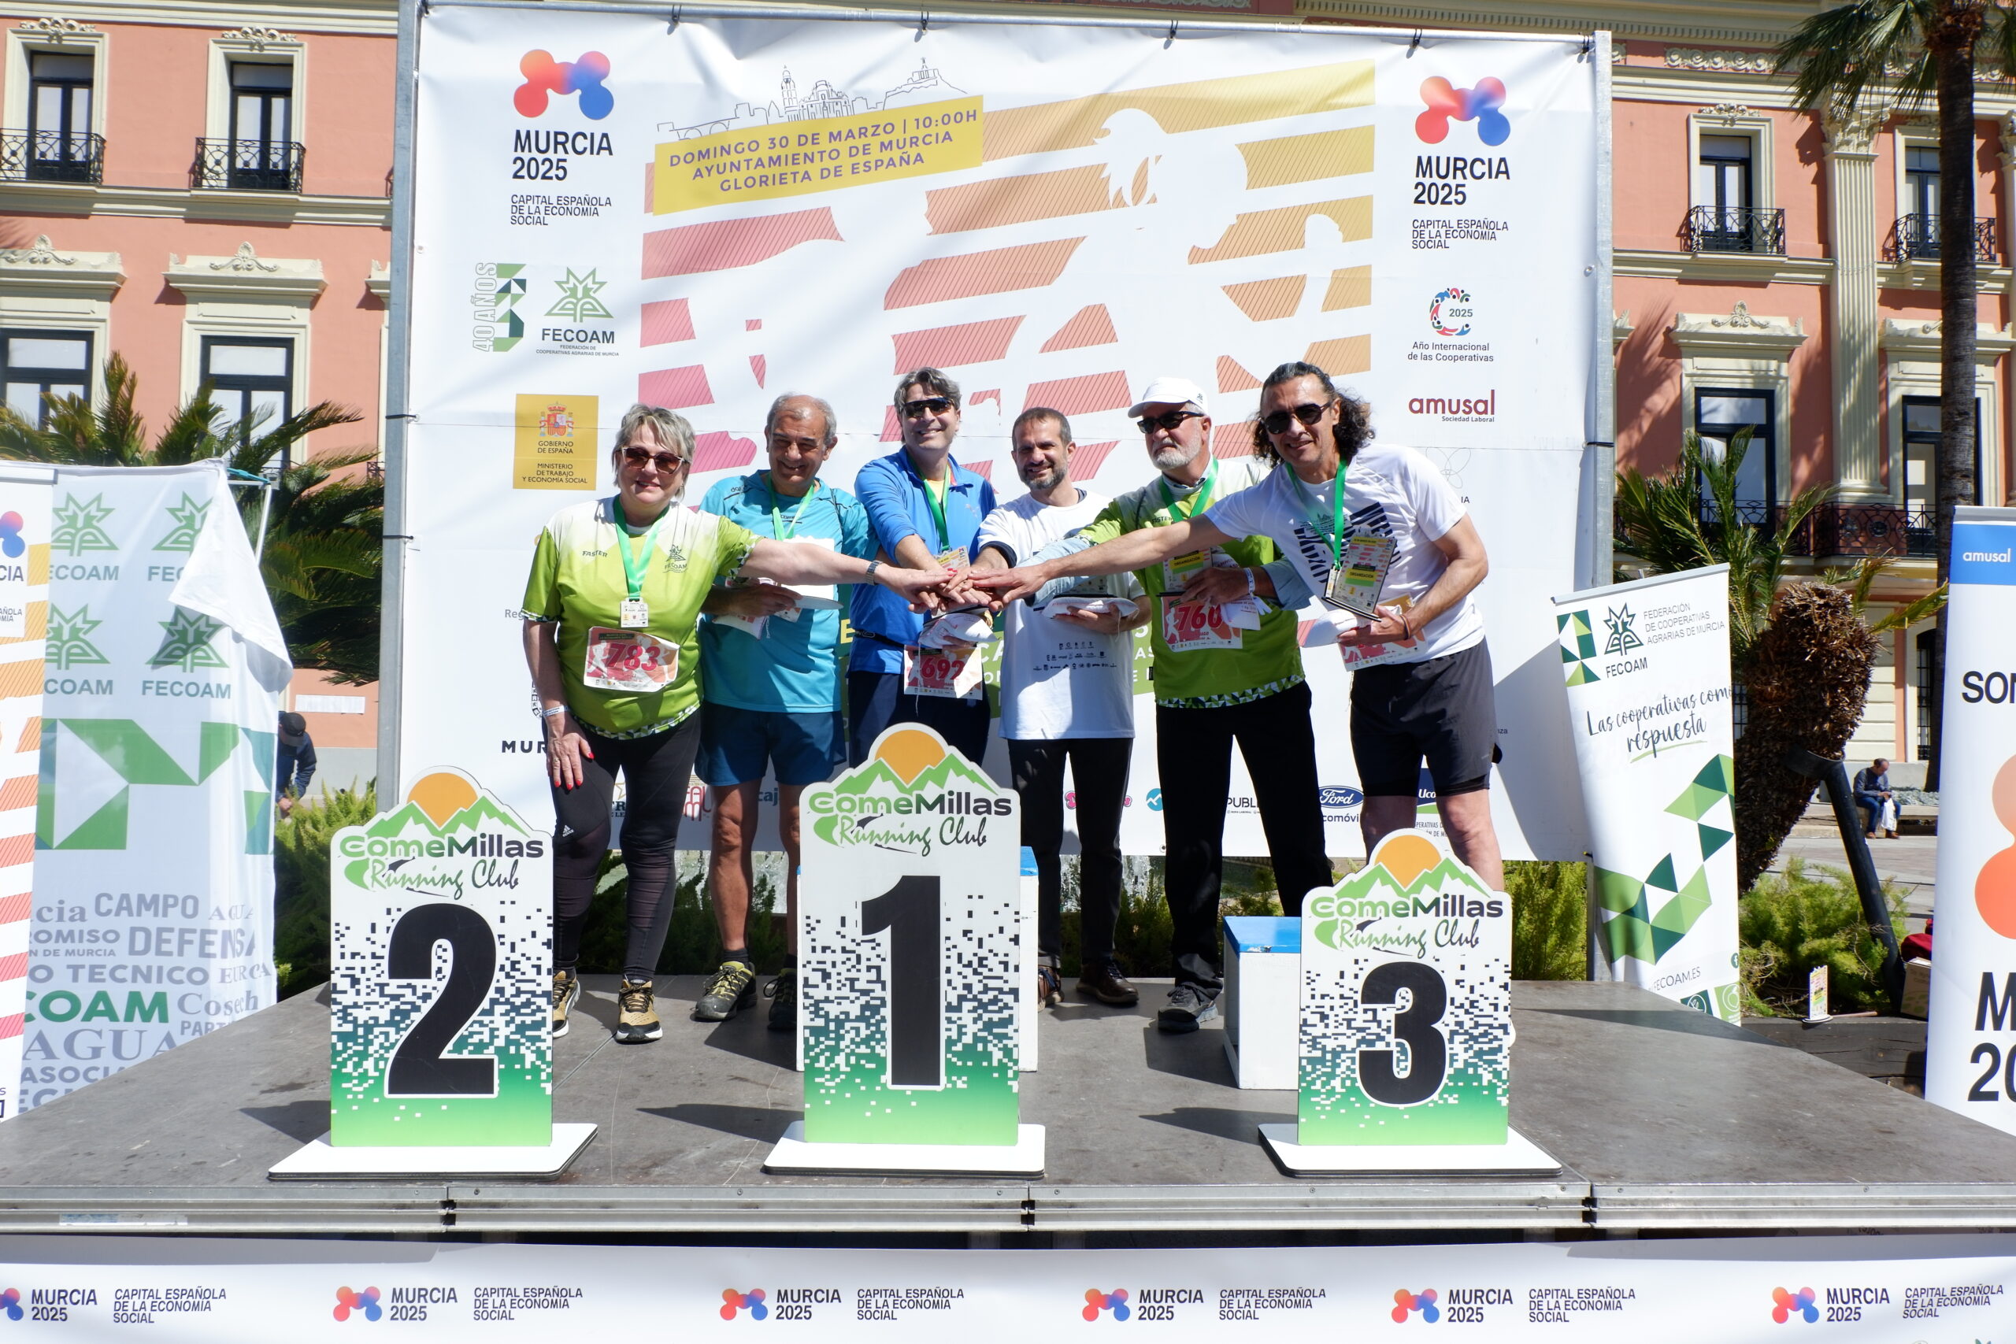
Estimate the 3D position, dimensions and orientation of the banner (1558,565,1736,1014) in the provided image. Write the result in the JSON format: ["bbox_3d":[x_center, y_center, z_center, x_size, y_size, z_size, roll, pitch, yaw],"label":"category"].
[{"bbox_3d":[2.385,0.682,4.748,0.820,2.040,0.180,-11,3,-21],"label":"banner"}]

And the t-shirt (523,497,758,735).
[{"bbox_3d":[-0.930,-0.137,3.400,0.560,0.600,0.370,1,-3,-12],"label":"t-shirt"}]

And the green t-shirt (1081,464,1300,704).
[{"bbox_3d":[0.496,-0.232,3.570,0.540,0.640,0.390,0,-3,22],"label":"green t-shirt"}]

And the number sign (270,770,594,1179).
[{"bbox_3d":[-1.042,0.538,2.502,0.510,0.715,0.280,1,-3,-3],"label":"number sign"}]

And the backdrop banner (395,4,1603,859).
[{"bbox_3d":[0.002,-0.804,4.613,4.100,2.870,0.060,1,-2,-2],"label":"backdrop banner"}]

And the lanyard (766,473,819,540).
[{"bbox_3d":[-0.568,-0.422,3.550,0.150,0.230,0.150,1,-3,-5],"label":"lanyard"}]

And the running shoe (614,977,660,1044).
[{"bbox_3d":[-0.949,0.866,3.458,0.110,0.120,0.280,1,-3,-13],"label":"running shoe"}]

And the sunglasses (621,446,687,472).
[{"bbox_3d":[-0.855,-0.510,3.264,0.150,0.053,0.140,12,-1,-12],"label":"sunglasses"}]

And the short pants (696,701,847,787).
[{"bbox_3d":[-0.654,0.163,3.720,0.410,0.330,0.300,1,-3,-2],"label":"short pants"}]

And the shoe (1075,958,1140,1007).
[{"bbox_3d":[0.293,0.915,3.996,0.100,0.105,0.275,2,-3,-25],"label":"shoe"}]

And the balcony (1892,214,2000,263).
[{"bbox_3d":[19.697,-9.072,28.200,1.900,1.020,0.420,1,-3,-5],"label":"balcony"}]

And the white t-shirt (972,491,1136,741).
[{"bbox_3d":[0.148,-0.167,3.900,0.480,0.700,0.350,0,-2,2],"label":"white t-shirt"}]

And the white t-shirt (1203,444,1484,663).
[{"bbox_3d":[0.847,-0.299,3.400,0.640,0.550,0.400,-9,2,20],"label":"white t-shirt"}]

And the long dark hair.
[{"bbox_3d":[0.718,-0.613,3.200,0.260,0.235,0.220,-7,0,19],"label":"long dark hair"}]

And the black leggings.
[{"bbox_3d":[-1.029,0.422,3.590,0.410,0.810,0.330,1,-3,-7],"label":"black leggings"}]

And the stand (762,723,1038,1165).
[{"bbox_3d":[-0.177,0.496,2.522,0.500,0.810,0.275,1,-2,3],"label":"stand"}]

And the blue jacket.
[{"bbox_3d":[-0.236,-0.310,3.760,0.440,0.630,0.370,1,-3,-9],"label":"blue jacket"}]

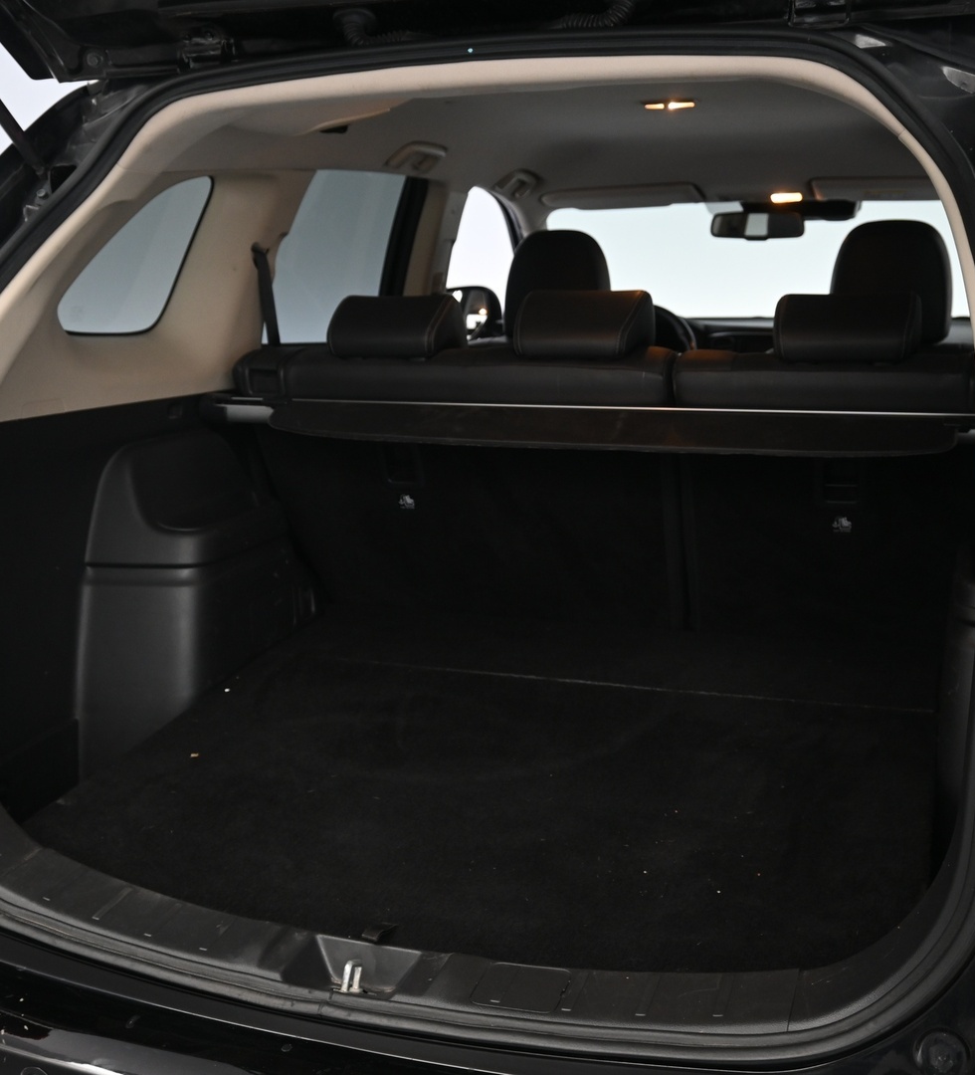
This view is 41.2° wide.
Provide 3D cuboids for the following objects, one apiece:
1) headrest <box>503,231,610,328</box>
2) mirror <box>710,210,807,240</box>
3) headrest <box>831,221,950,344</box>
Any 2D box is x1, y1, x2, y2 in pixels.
[{"bbox_3d":[0.166,-0.578,2.989,0.250,0.245,0.130,3,15,19],"label":"headrest"},{"bbox_3d":[0.694,-0.804,3.351,0.250,0.073,0.045,7,16,31],"label":"mirror"},{"bbox_3d":[0.854,-0.540,2.748,0.250,0.245,0.130,3,15,19],"label":"headrest"}]

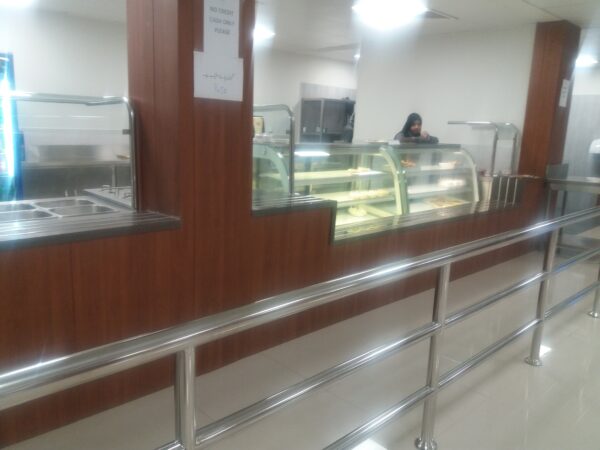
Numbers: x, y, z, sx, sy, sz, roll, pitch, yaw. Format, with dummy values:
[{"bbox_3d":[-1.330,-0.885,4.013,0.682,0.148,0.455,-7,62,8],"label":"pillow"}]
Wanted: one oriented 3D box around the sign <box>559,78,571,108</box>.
[{"bbox_3d":[3.065,-1.519,5.613,0.208,0.298,0.010,-9,16,-43],"label":"sign"}]

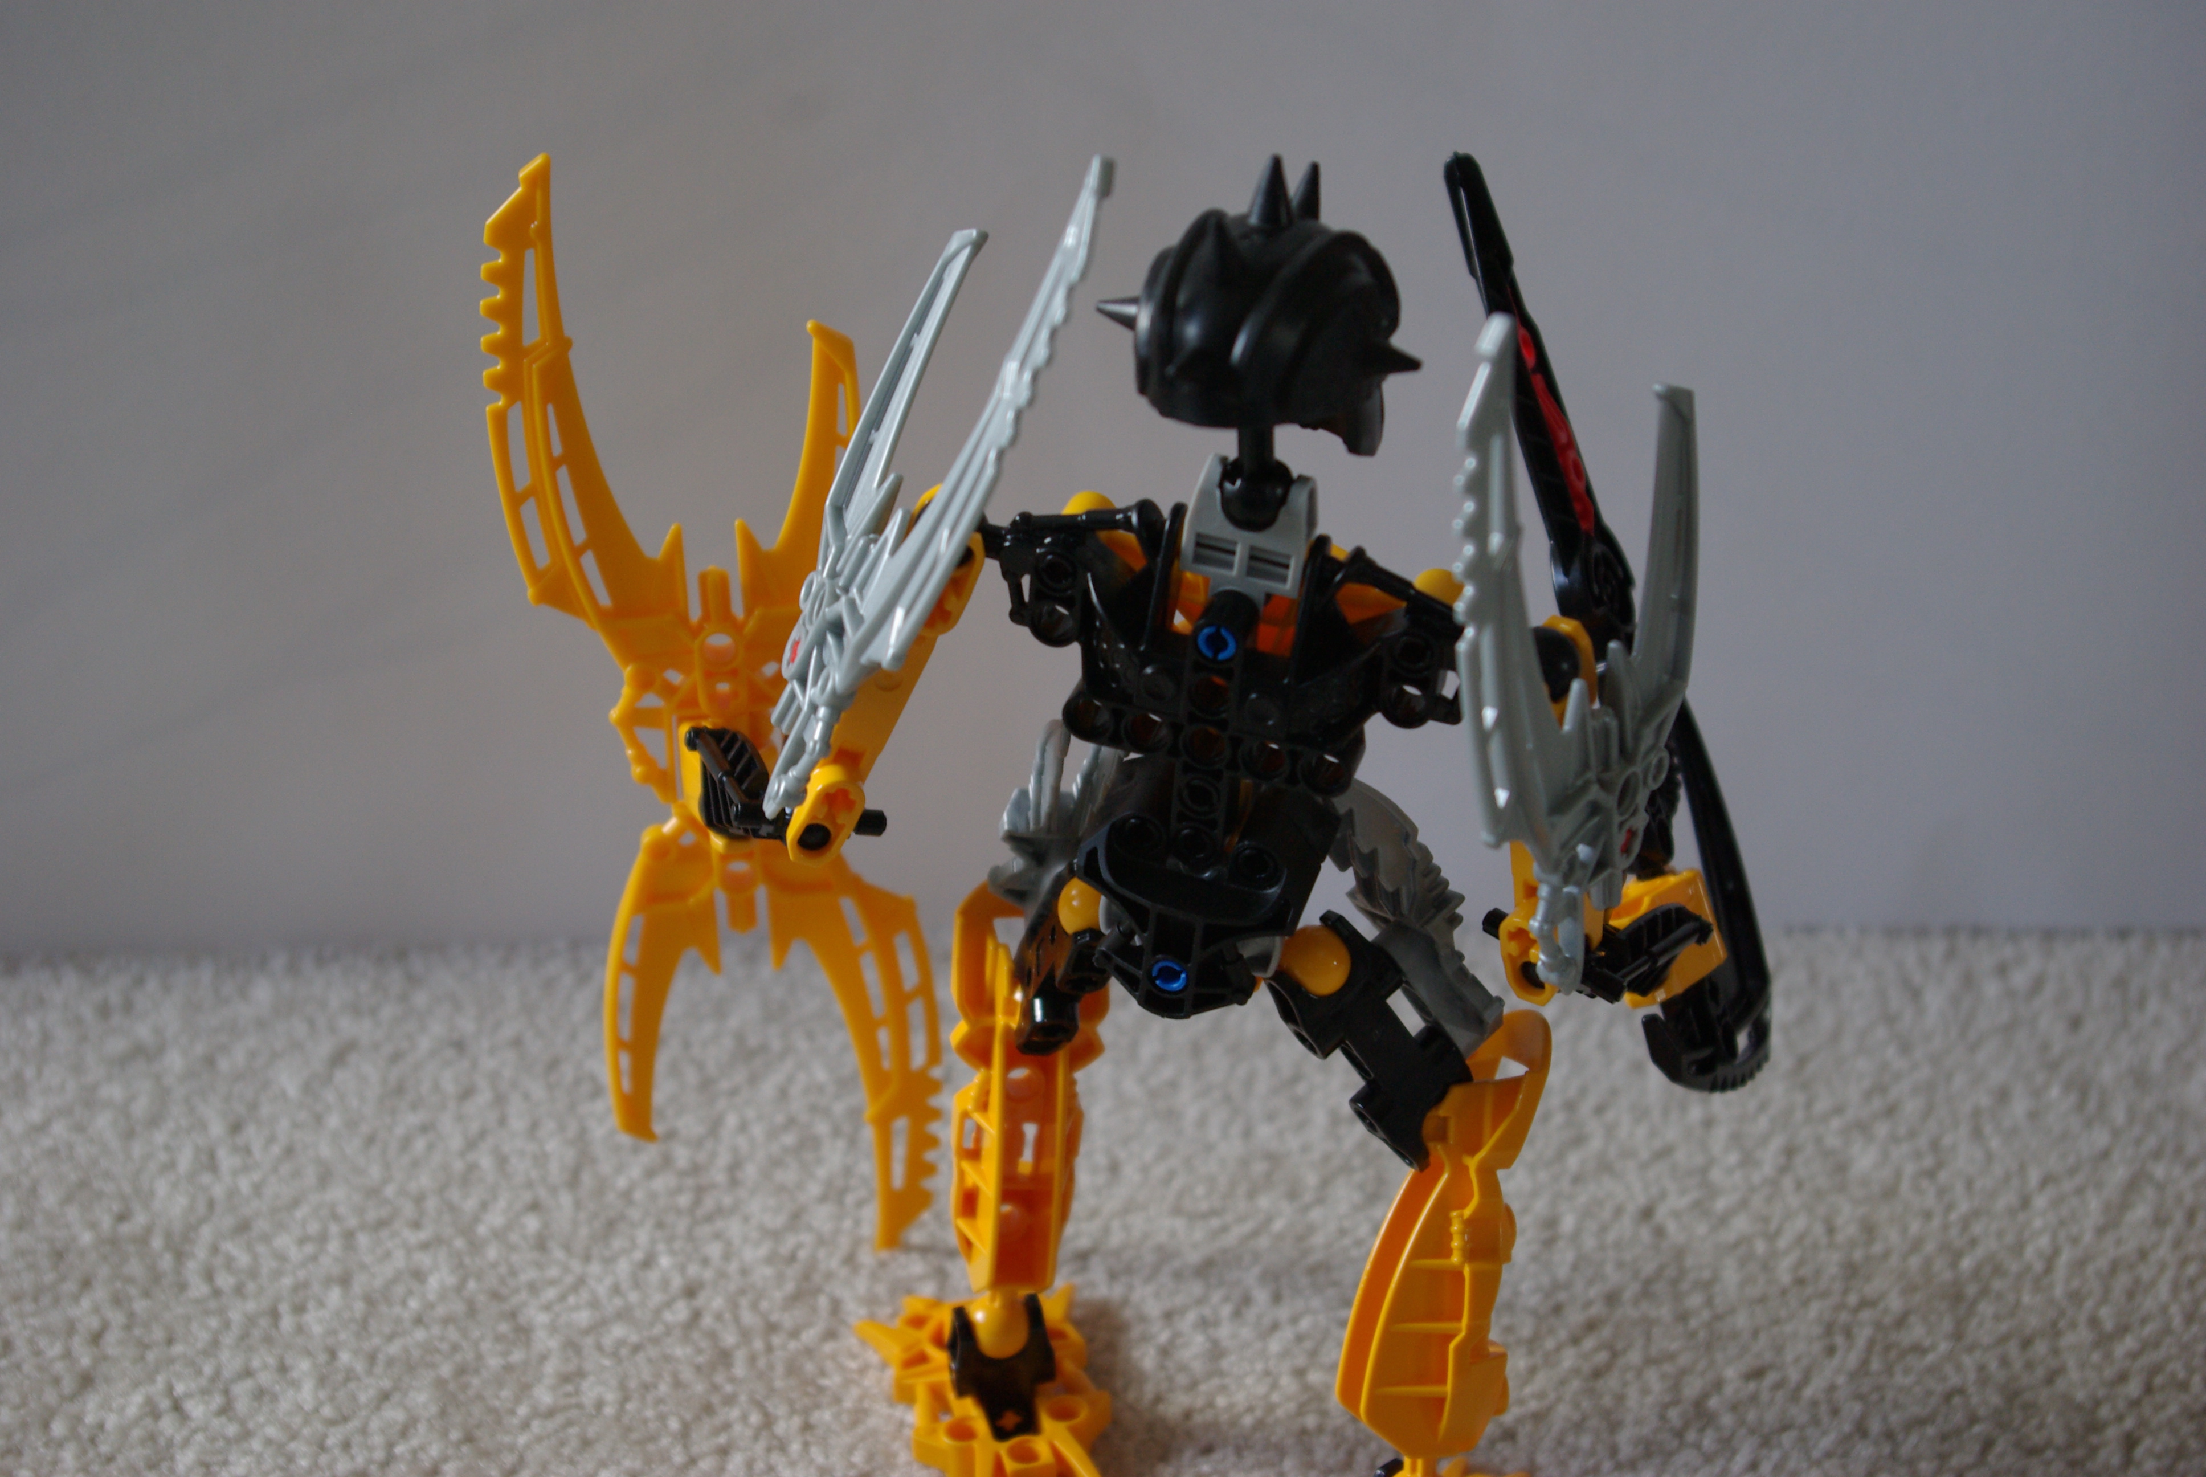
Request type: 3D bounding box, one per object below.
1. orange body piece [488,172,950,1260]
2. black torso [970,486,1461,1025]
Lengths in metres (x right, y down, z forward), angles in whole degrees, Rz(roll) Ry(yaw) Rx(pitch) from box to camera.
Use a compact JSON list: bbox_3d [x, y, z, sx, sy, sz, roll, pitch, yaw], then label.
[{"bbox_3d":[-0.057,0.004,0.538,0.060,0.199,0.014,-7,30,-8],"label":"orange body piece"},{"bbox_3d":[0.015,0.001,0.463,0.068,0.072,0.034,13,36,12],"label":"black torso"}]

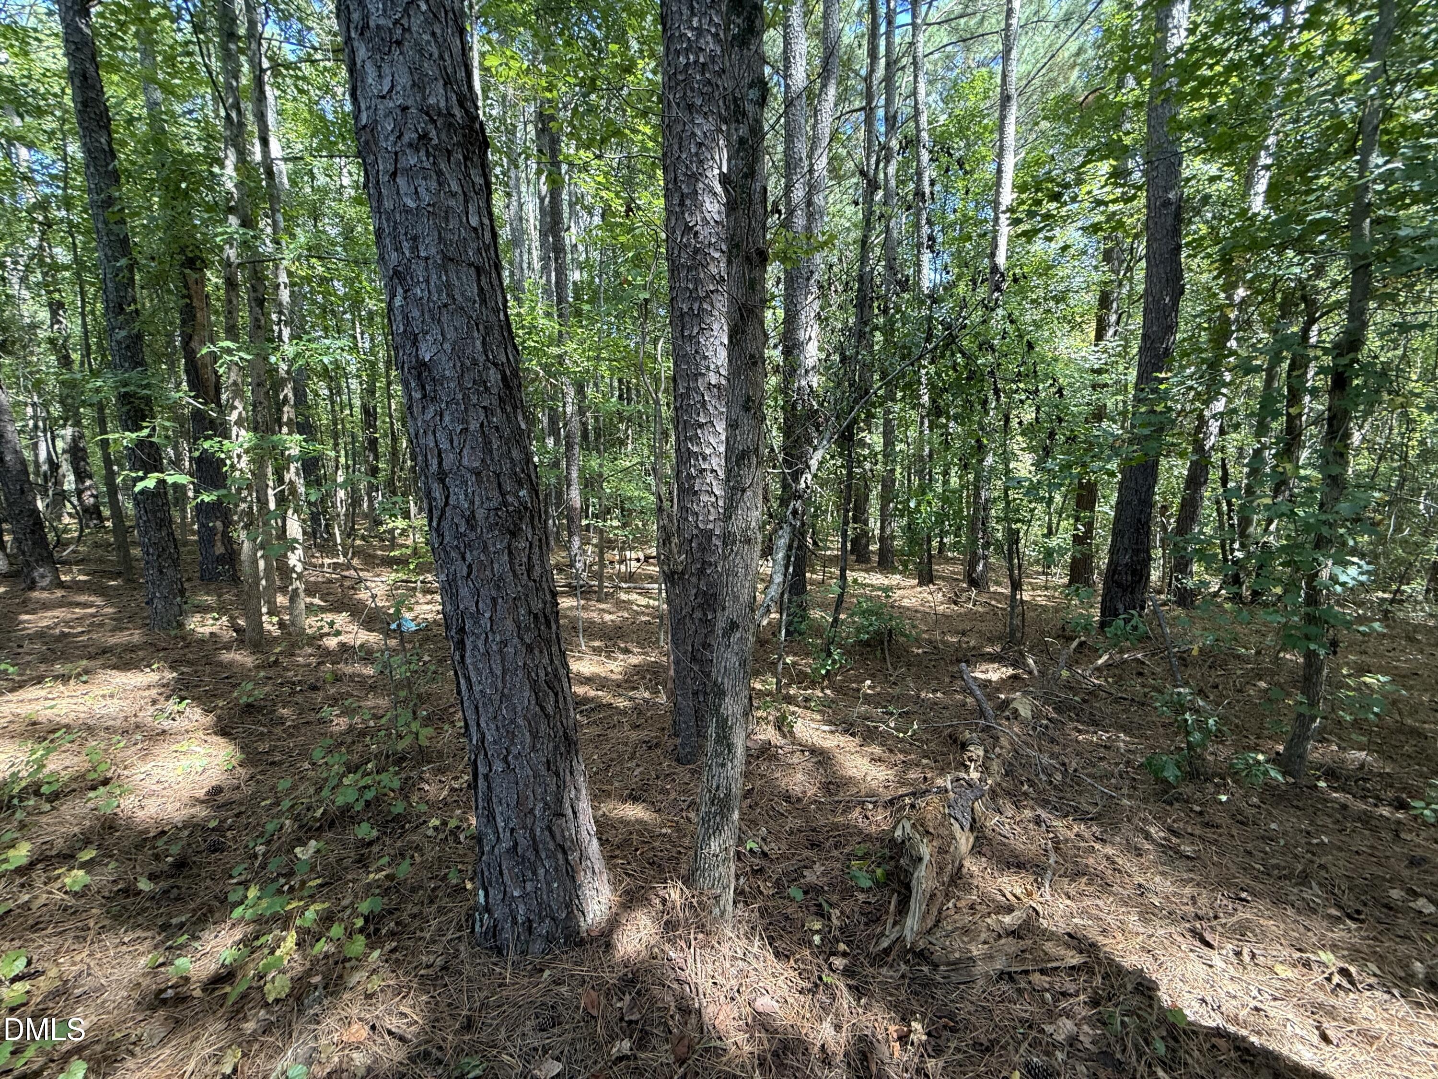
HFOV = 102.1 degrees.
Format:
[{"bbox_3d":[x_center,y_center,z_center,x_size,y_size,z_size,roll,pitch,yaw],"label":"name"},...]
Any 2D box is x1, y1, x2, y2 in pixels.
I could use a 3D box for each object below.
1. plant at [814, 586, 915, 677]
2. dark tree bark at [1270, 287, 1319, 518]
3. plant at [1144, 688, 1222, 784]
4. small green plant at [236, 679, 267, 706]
[{"bbox_3d":[1.068,0.660,4.223,0.640,0.576,0.500,0,9,0],"label":"plant"},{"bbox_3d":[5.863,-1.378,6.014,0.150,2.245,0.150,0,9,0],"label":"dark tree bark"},{"bbox_3d":[2.290,0.952,2.833,0.290,0.420,0.270,0,9,0],"label":"plant"},{"bbox_3d":[-3.005,0.974,3.727,0.160,0.110,0.150,0,9,0],"label":"small green plant"}]

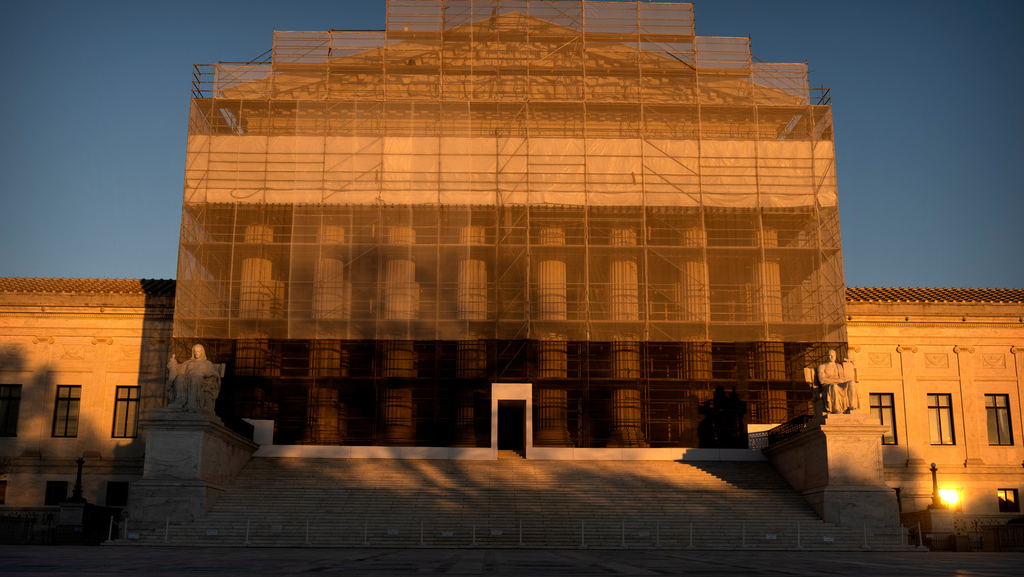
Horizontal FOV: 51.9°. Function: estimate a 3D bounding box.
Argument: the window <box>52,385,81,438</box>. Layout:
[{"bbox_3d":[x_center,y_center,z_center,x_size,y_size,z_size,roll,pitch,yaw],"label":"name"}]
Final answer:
[{"bbox_3d":[-27.449,7.566,64.947,1.510,3.222,0.250,1,-13,-1],"label":"window"}]

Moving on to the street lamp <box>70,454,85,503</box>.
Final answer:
[{"bbox_3d":[-21.824,9.558,53.026,0.850,2.417,0.850,1,-13,-1],"label":"street lamp"}]

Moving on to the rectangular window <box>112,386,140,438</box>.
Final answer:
[{"bbox_3d":[-27.449,8.819,75.072,1.761,3.668,0.300,1,-13,-1],"label":"rectangular window"}]

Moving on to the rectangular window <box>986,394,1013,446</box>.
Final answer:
[{"bbox_3d":[30.626,8.241,66.136,1.512,3.249,0.250,1,-13,-1],"label":"rectangular window"}]

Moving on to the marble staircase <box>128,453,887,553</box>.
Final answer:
[{"bbox_3d":[0.138,9.116,46.704,30.300,4.500,13.600,1,-13,-1],"label":"marble staircase"}]

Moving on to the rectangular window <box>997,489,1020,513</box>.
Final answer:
[{"bbox_3d":[35.160,15.032,74.518,1.392,1.581,0.300,1,-13,-1],"label":"rectangular window"}]

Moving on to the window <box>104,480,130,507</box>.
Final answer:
[{"bbox_3d":[-23.848,12.417,63.714,1.291,1.456,0.250,1,-13,-1],"label":"window"}]

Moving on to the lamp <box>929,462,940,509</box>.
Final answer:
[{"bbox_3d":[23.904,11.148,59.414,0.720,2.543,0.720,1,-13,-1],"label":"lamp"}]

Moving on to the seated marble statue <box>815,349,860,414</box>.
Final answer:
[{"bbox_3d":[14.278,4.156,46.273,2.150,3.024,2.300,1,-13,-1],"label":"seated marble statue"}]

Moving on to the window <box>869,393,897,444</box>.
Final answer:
[{"bbox_3d":[23.280,8.172,65.982,1.523,3.192,0.250,1,-13,-1],"label":"window"}]

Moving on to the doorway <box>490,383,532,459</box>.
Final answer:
[{"bbox_3d":[-0.001,6.653,52.594,2.065,3.761,0.350,1,-13,-1],"label":"doorway"}]

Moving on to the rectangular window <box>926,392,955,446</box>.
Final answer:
[{"bbox_3d":[30.933,9.453,75.923,1.762,3.701,0.300,1,-13,-1],"label":"rectangular window"}]

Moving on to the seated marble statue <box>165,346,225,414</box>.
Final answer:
[{"bbox_3d":[-14.108,4.002,46.855,1.925,3.093,2.400,1,-13,-1],"label":"seated marble statue"}]

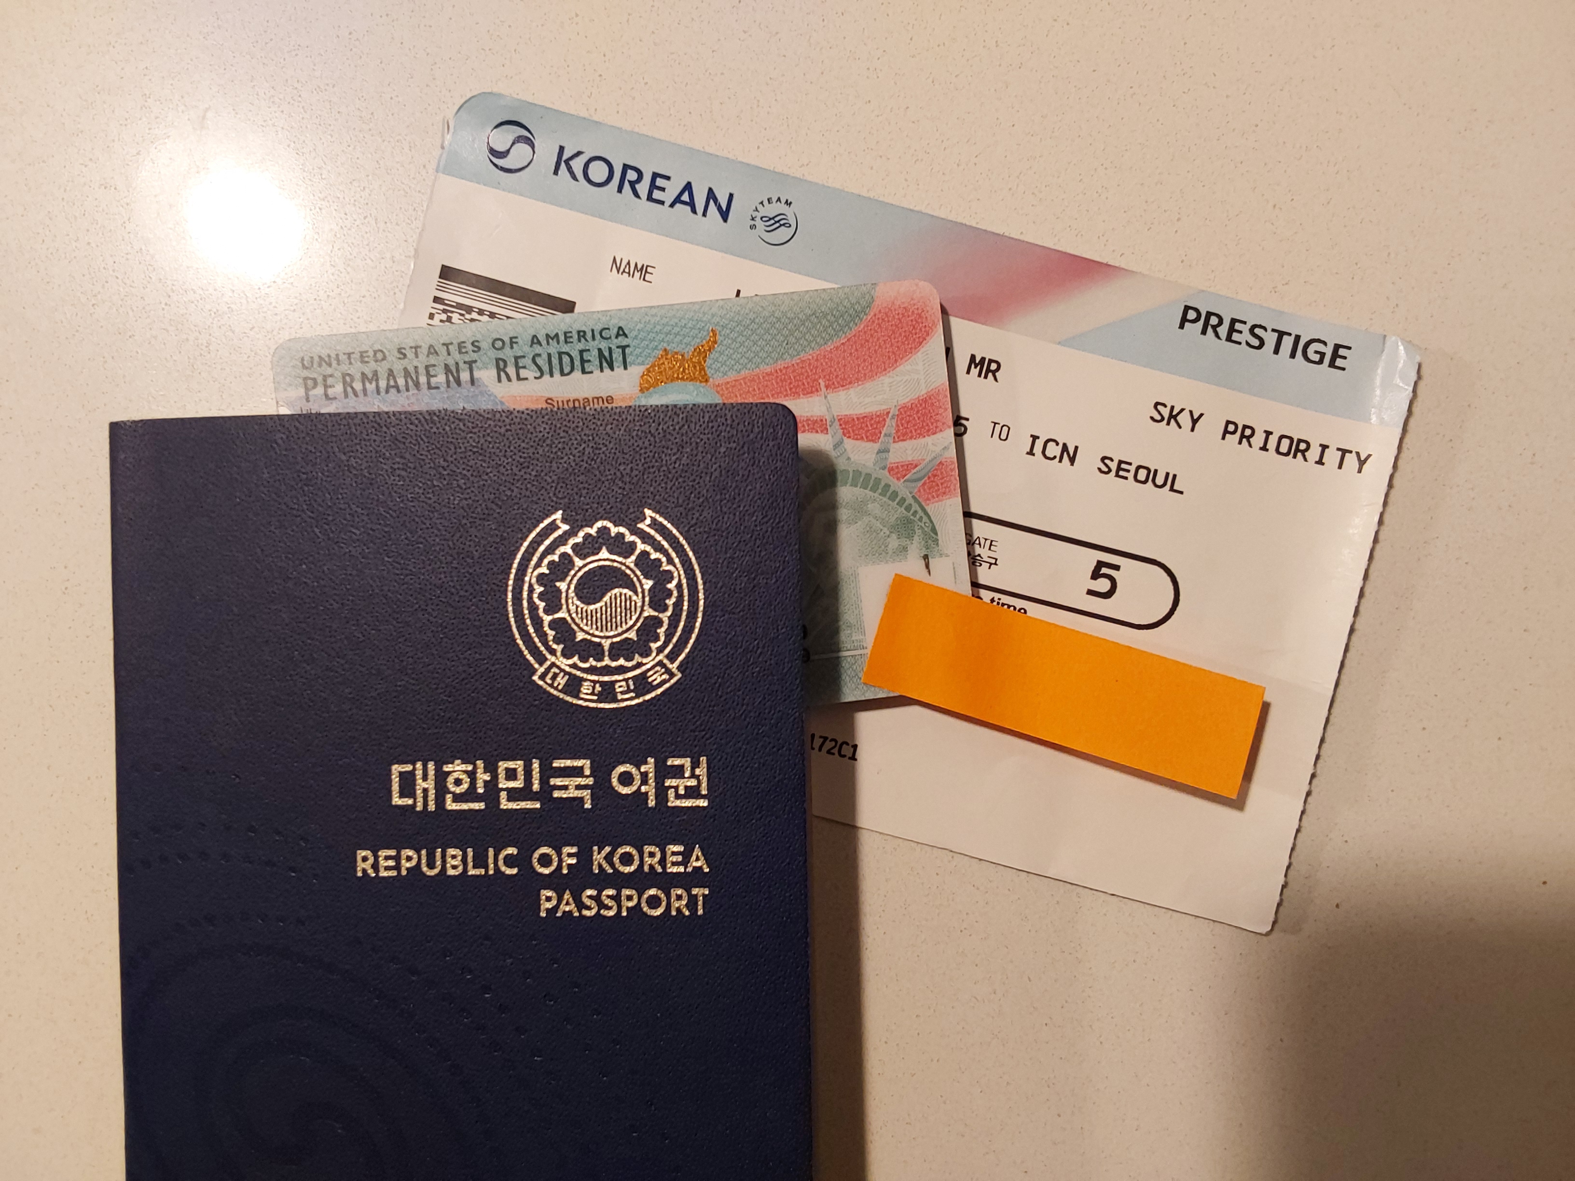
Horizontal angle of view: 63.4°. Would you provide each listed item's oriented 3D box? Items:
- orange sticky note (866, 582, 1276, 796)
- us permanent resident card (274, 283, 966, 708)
[{"bbox_3d":[0.036,0.013,0.168,0.051,0.001,0.015,17,88,-1],"label":"orange sticky note"},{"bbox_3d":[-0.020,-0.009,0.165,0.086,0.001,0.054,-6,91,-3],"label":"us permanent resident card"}]

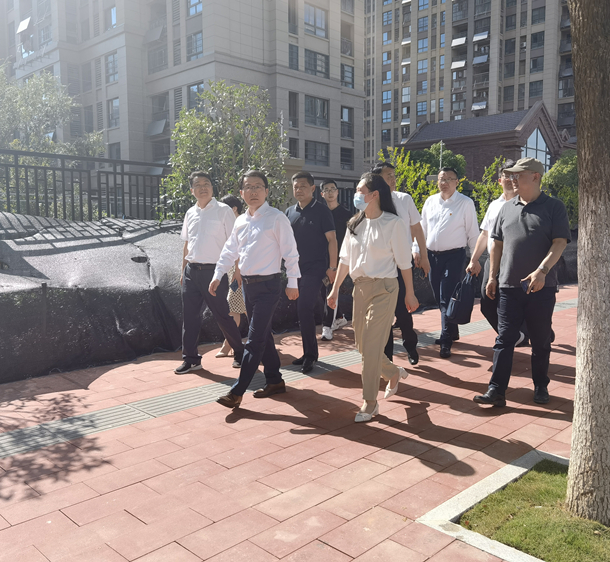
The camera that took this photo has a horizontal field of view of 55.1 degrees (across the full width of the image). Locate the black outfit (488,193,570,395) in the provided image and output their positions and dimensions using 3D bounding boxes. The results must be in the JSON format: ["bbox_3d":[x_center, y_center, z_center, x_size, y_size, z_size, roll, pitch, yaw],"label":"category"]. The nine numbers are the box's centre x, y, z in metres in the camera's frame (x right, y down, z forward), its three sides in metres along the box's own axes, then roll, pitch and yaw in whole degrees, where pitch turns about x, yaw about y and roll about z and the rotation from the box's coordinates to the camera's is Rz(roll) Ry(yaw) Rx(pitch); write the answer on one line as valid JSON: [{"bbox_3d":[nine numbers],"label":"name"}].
[{"bbox_3d":[1.681,0.086,4.380,0.550,1.480,0.380,5,8,38],"label":"black outfit"}]

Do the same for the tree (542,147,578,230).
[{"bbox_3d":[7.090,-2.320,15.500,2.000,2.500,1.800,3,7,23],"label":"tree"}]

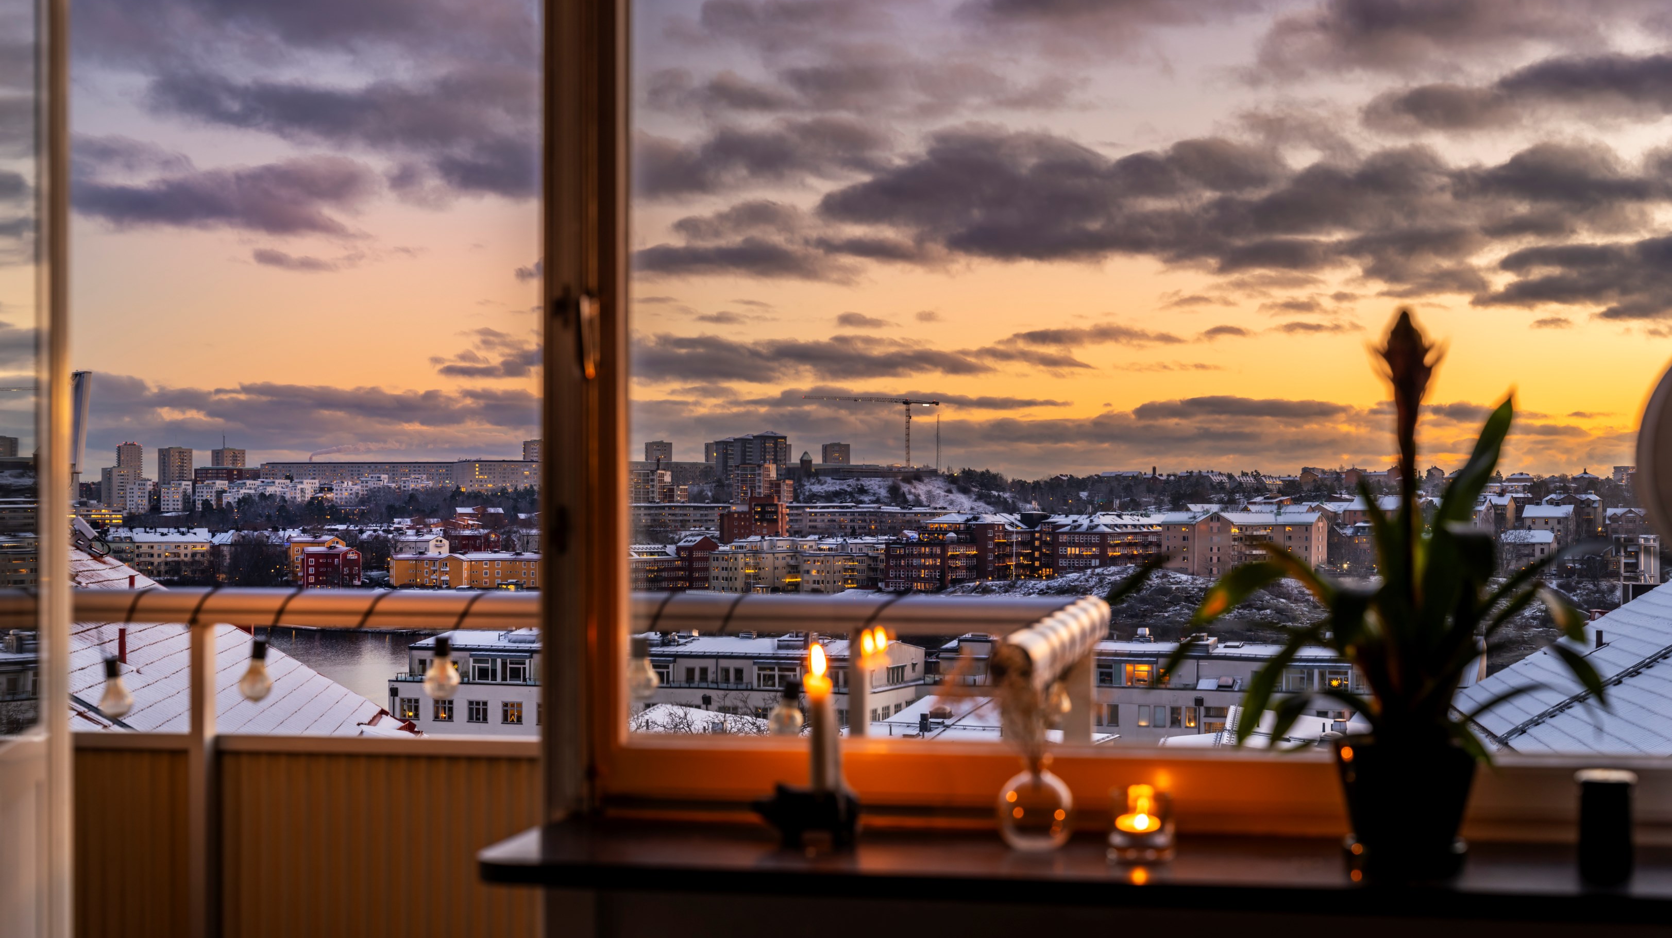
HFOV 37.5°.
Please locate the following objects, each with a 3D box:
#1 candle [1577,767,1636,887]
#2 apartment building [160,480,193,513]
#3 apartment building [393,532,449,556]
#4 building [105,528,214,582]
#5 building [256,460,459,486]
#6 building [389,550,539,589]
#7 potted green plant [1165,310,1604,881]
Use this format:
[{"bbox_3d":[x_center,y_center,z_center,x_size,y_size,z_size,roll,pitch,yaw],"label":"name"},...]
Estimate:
[{"bbox_3d":[0.686,0.319,2.190,0.050,0.104,0.050,0,0,10],"label":"candle"},{"bbox_3d":[-473.303,19.956,1765.000,17.000,24.500,15.000,0,0,15],"label":"apartment building"},{"bbox_3d":[-139.092,26.713,825.000,16.000,11.000,10.000,0,0,22],"label":"apartment building"},{"bbox_3d":[-228.083,28.990,830.000,37.000,17.500,12.500,0,0,0],"label":"building"},{"bbox_3d":[-363.931,4.963,1870.000,149.000,22.000,13.000,0,0,3],"label":"building"},{"bbox_3d":[-112.804,30.771,748.000,46.000,12.000,12.500,0,0,8],"label":"building"},{"bbox_3d":[0.497,0.115,2.220,0.390,0.515,0.370,0,0,10],"label":"potted green plant"}]

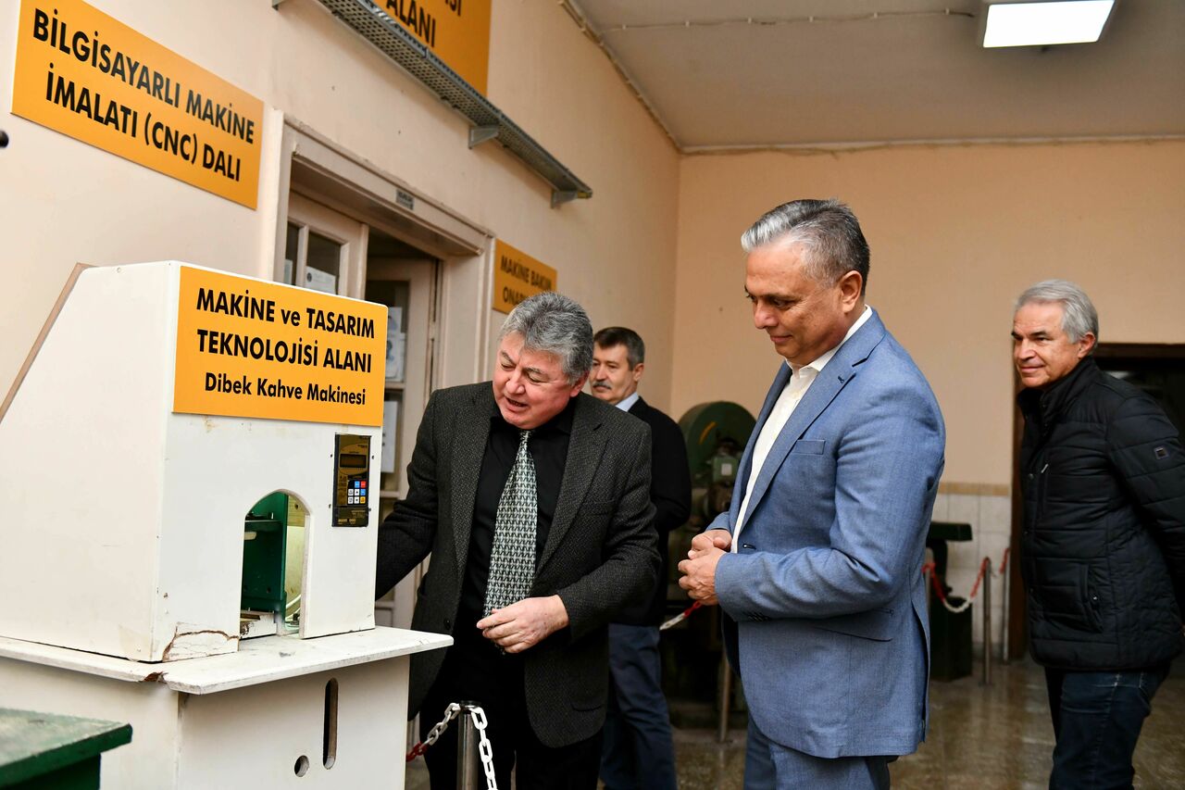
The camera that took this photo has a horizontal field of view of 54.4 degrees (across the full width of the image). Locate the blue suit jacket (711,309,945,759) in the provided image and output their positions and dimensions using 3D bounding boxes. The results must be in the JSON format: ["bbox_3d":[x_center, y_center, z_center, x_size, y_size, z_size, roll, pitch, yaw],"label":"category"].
[{"bbox_3d":[0.422,0.248,2.070,0.390,0.790,0.500,4,-3,-21],"label":"blue suit jacket"}]

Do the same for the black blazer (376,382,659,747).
[{"bbox_3d":[-0.170,0.347,2.360,0.590,0.730,0.420,2,-3,18],"label":"black blazer"}]

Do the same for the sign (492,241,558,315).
[{"bbox_3d":[-0.300,-0.505,5.473,0.020,0.313,0.900,2,-3,16],"label":"sign"}]

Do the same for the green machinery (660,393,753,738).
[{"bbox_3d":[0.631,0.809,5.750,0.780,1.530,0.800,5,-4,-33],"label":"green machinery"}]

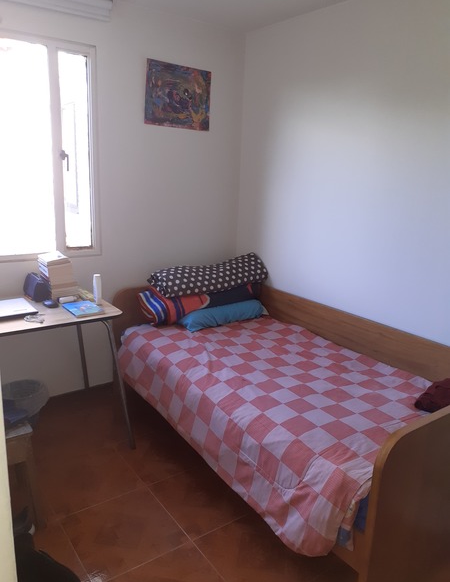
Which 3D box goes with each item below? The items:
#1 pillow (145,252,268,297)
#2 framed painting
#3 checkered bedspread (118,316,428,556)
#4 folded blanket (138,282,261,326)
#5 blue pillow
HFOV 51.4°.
[{"bbox_3d":[-0.101,-0.129,3.109,0.802,0.179,0.260,-13,20,-31],"label":"pillow"},{"bbox_3d":[-0.292,-1.241,2.995,0.468,0.376,0.022,-6,17,-35],"label":"framed painting"},{"bbox_3d":[0.257,0.536,2.498,0.997,0.357,1.864,-8,18,-34],"label":"checkered bedspread"},{"bbox_3d":[-0.165,0.047,3.206,0.824,0.214,0.275,-8,18,-32],"label":"folded blanket"},{"bbox_3d":[-0.020,0.124,3.126,0.657,0.142,0.238,-10,19,-39],"label":"blue pillow"}]

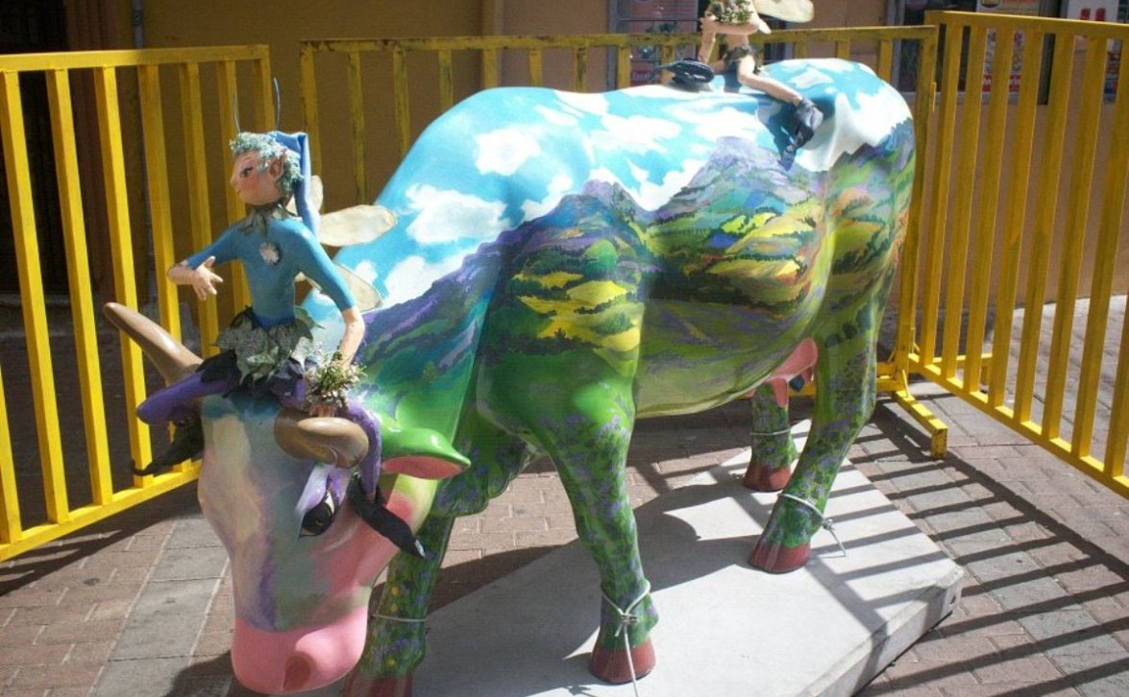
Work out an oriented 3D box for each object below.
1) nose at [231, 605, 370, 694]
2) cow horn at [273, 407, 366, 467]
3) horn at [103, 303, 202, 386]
[{"bbox_3d":[-0.452,0.516,2.010,0.190,0.125,0.190,15,23,40],"label":"nose"},{"bbox_3d":[-0.344,0.129,1.635,0.075,0.070,0.220,-11,9,-32],"label":"cow horn"},{"bbox_3d":[-0.669,-0.010,1.916,0.240,0.070,0.070,34,30,18],"label":"horn"}]

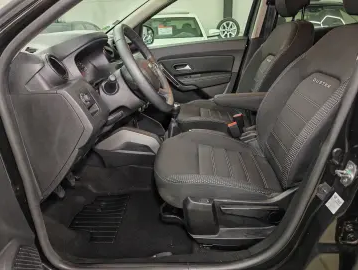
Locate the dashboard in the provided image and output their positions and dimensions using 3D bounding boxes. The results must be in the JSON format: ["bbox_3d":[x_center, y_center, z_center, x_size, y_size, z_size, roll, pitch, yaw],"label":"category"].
[{"bbox_3d":[-0.428,-0.267,1.361,0.520,0.480,1.400,0,22,0],"label":"dashboard"}]

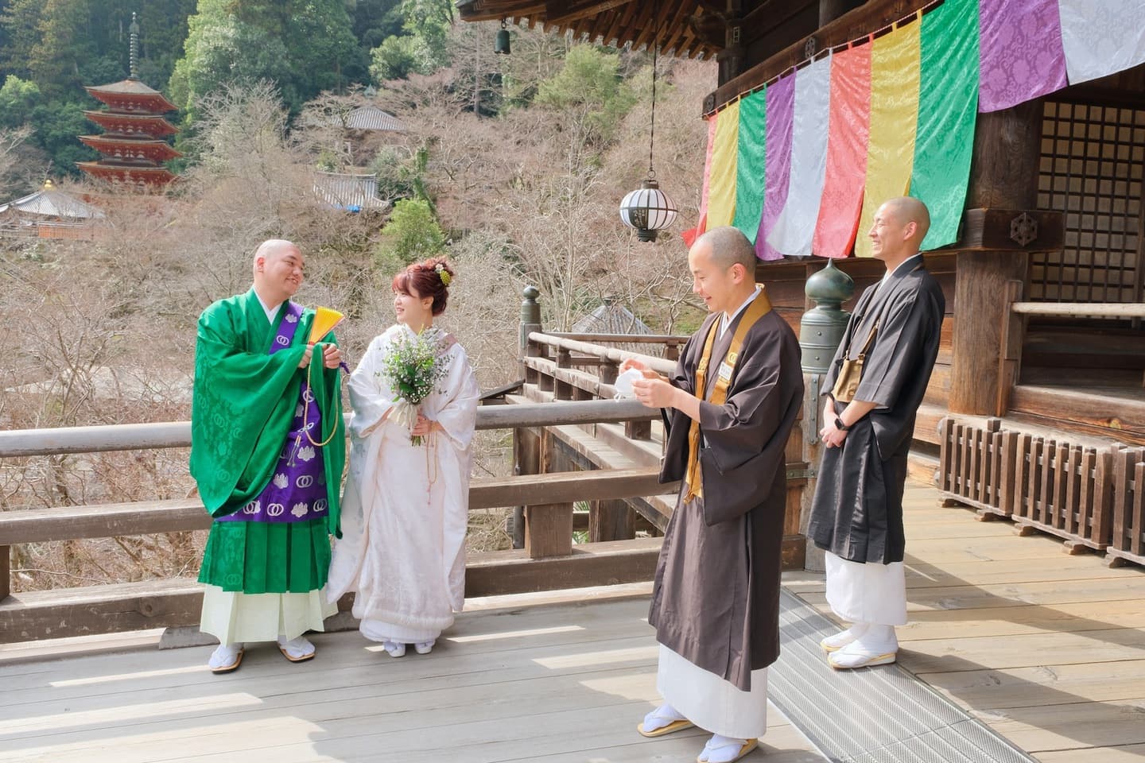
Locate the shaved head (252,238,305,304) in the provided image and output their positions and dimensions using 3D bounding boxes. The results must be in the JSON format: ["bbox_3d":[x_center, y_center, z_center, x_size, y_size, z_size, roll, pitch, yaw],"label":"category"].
[{"bbox_3d":[-1.135,-0.435,3.563,0.215,0.235,0.170,-3,4,30],"label":"shaved head"}]

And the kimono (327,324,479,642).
[{"bbox_3d":[-0.692,0.407,3.763,0.590,1.280,0.450,0,6,4],"label":"kimono"}]

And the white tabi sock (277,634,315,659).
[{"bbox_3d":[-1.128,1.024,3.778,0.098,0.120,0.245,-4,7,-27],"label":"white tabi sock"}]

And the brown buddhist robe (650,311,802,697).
[{"bbox_3d":[0.492,0.322,2.907,0.440,1.206,0.490,-4,7,-32],"label":"brown buddhist robe"}]

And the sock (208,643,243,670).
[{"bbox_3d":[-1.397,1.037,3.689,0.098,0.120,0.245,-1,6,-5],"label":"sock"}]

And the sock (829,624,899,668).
[{"bbox_3d":[1.126,1.018,3.595,0.255,0.135,0.100,-2,6,-11],"label":"sock"}]

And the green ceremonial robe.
[{"bbox_3d":[-1.184,0.229,3.584,0.590,1.173,0.500,-3,7,-24],"label":"green ceremonial robe"}]

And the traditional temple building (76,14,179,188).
[{"bbox_3d":[-64.488,-38.119,135.000,12.700,30.500,12.700,-3,6,-17],"label":"traditional temple building"}]

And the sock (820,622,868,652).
[{"bbox_3d":[1.120,1.004,3.728,0.245,0.120,0.098,-2,6,-13],"label":"sock"}]

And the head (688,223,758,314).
[{"bbox_3d":[0.455,-0.344,2.815,0.210,0.235,0.165,-22,12,-17],"label":"head"}]

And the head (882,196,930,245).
[{"bbox_3d":[1.236,-0.585,3.467,0.215,0.225,0.165,2,6,-2],"label":"head"}]

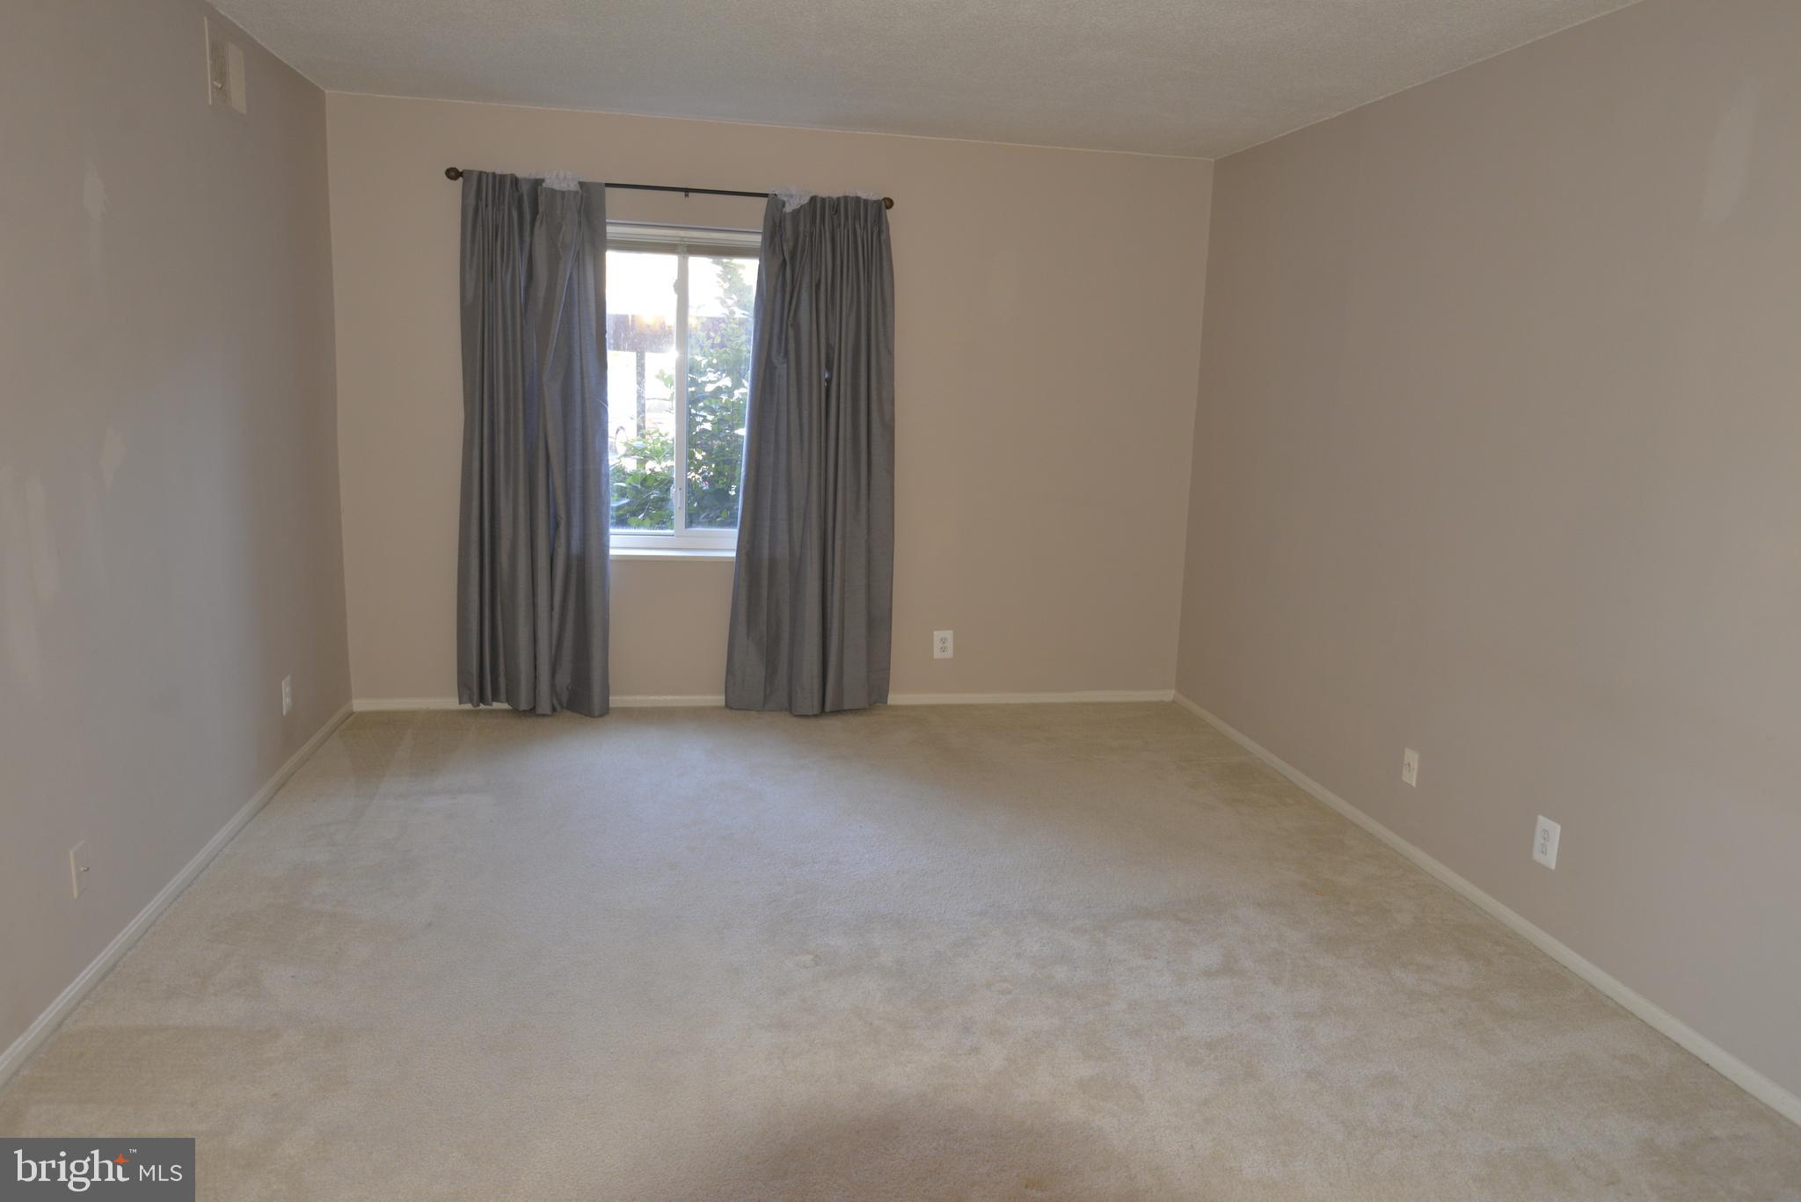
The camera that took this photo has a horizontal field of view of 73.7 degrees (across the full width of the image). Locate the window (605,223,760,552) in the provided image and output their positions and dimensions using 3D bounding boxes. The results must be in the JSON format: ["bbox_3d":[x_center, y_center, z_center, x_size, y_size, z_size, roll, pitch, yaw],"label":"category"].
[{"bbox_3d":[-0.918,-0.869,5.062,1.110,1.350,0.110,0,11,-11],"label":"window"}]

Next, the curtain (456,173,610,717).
[{"bbox_3d":[-1.473,-0.592,4.855,0.575,2.140,0.155,0,11,-11],"label":"curtain"}]

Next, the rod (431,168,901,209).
[{"bbox_3d":[-0.887,-1.633,4.777,1.760,0.055,0.060,0,11,-11],"label":"rod"}]

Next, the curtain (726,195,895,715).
[{"bbox_3d":[-0.385,-0.577,5.055,0.673,2.130,0.165,0,11,-11],"label":"curtain"}]

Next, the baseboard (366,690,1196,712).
[{"bbox_3d":[-0.497,0.443,5.343,3.635,0.052,0.016,0,11,-11],"label":"baseboard"}]

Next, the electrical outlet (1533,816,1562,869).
[{"bbox_3d":[1.740,0.653,3.239,0.010,0.125,0.082,0,11,-11],"label":"electrical outlet"}]

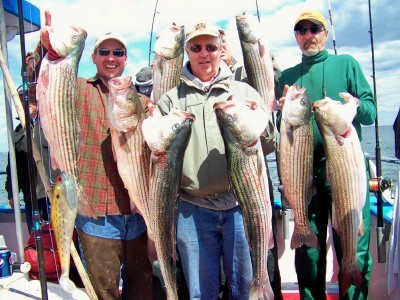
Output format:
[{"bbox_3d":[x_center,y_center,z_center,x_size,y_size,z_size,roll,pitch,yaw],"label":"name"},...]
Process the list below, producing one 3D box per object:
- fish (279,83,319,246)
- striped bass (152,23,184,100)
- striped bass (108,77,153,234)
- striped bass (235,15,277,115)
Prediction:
[{"bbox_3d":[0.449,0.077,1.890,0.170,0.741,0.110,-2,0,-18],"label":"fish"},{"bbox_3d":[-0.189,-0.299,2.345,0.180,0.811,0.120,4,2,-15],"label":"striped bass"},{"bbox_3d":[-0.282,0.086,1.900,0.185,0.830,0.125,-10,3,-20],"label":"striped bass"},{"bbox_3d":[0.349,-0.388,2.340,0.165,0.765,0.110,-12,3,6],"label":"striped bass"}]

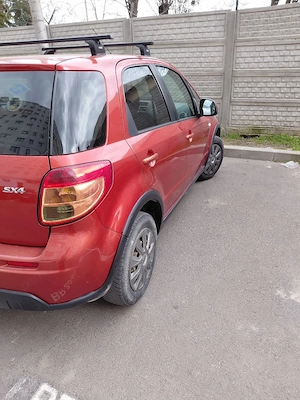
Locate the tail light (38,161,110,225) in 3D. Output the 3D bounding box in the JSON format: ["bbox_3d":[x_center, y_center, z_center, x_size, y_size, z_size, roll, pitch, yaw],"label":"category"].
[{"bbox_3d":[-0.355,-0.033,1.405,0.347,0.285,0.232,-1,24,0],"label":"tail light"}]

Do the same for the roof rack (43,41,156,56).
[{"bbox_3d":[-0.487,-1.307,2.547,1.130,0.105,0.090,8,25,20],"label":"roof rack"}]

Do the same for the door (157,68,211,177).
[{"bbox_3d":[0.353,-0.742,2.973,0.270,1.180,1.160,8,25,20],"label":"door"}]

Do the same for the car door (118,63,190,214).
[{"bbox_3d":[0.020,-0.398,2.182,0.270,1.170,1.120,8,25,20],"label":"car door"}]

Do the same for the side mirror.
[{"bbox_3d":[0.647,-1.006,3.141,0.200,0.175,0.130,8,25,20],"label":"side mirror"}]

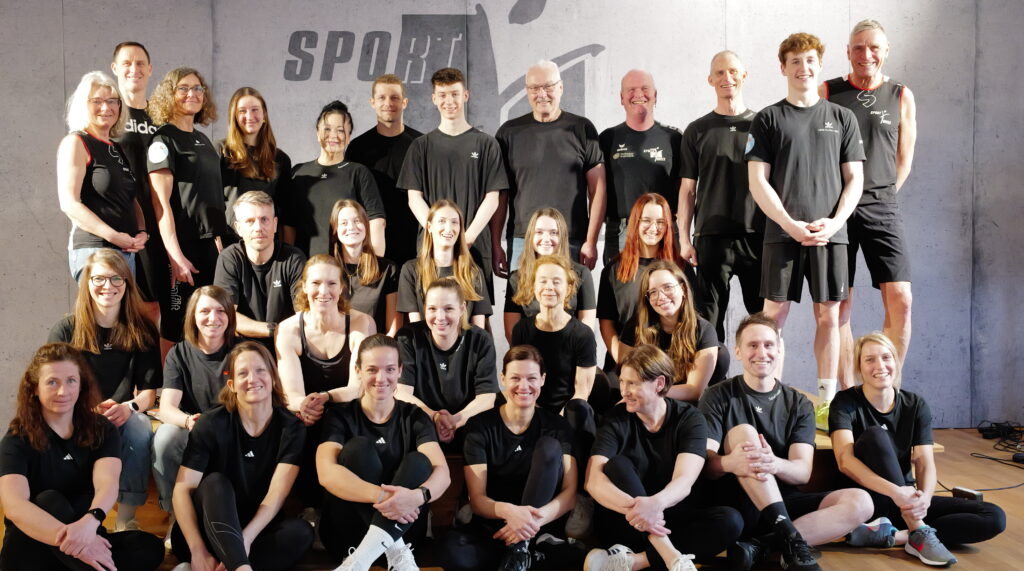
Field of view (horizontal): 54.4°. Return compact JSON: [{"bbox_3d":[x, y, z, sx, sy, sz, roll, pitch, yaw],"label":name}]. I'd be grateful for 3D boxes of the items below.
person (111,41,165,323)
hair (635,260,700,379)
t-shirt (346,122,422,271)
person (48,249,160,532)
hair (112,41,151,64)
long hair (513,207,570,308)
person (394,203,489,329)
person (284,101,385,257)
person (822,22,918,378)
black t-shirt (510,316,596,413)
[{"bbox_3d":[-1.751,-0.241,4.654,0.500,1.770,0.290,-1,2,-25],"label":"person"},{"bbox_3d":[0.625,0.137,4.000,0.270,0.474,0.270,0,2,13],"label":"hair"},{"bbox_3d":[-0.625,-0.454,5.080,0.490,0.724,0.280,-1,2,-6],"label":"t-shirt"},{"bbox_3d":[-1.655,0.417,4.118,0.500,1.139,0.660,-1,2,-14],"label":"person"},{"bbox_3d":[-1.781,-1.077,4.660,0.170,0.150,0.200,-1,2,-22],"label":"hair"},{"bbox_3d":[0.133,-0.126,4.498,0.260,0.461,0.260,0,2,2],"label":"long hair"},{"bbox_3d":[-0.298,0.131,4.400,0.460,1.014,0.550,0,2,-3],"label":"person"},{"bbox_3d":[-0.859,-0.133,4.898,0.490,1.530,0.310,0,2,0],"label":"person"},{"bbox_3d":[1.682,-0.292,4.643,0.500,1.870,0.330,0,2,12],"label":"person"},{"bbox_3d":[0.174,0.353,4.180,0.380,0.460,0.260,0,2,2],"label":"black t-shirt"}]

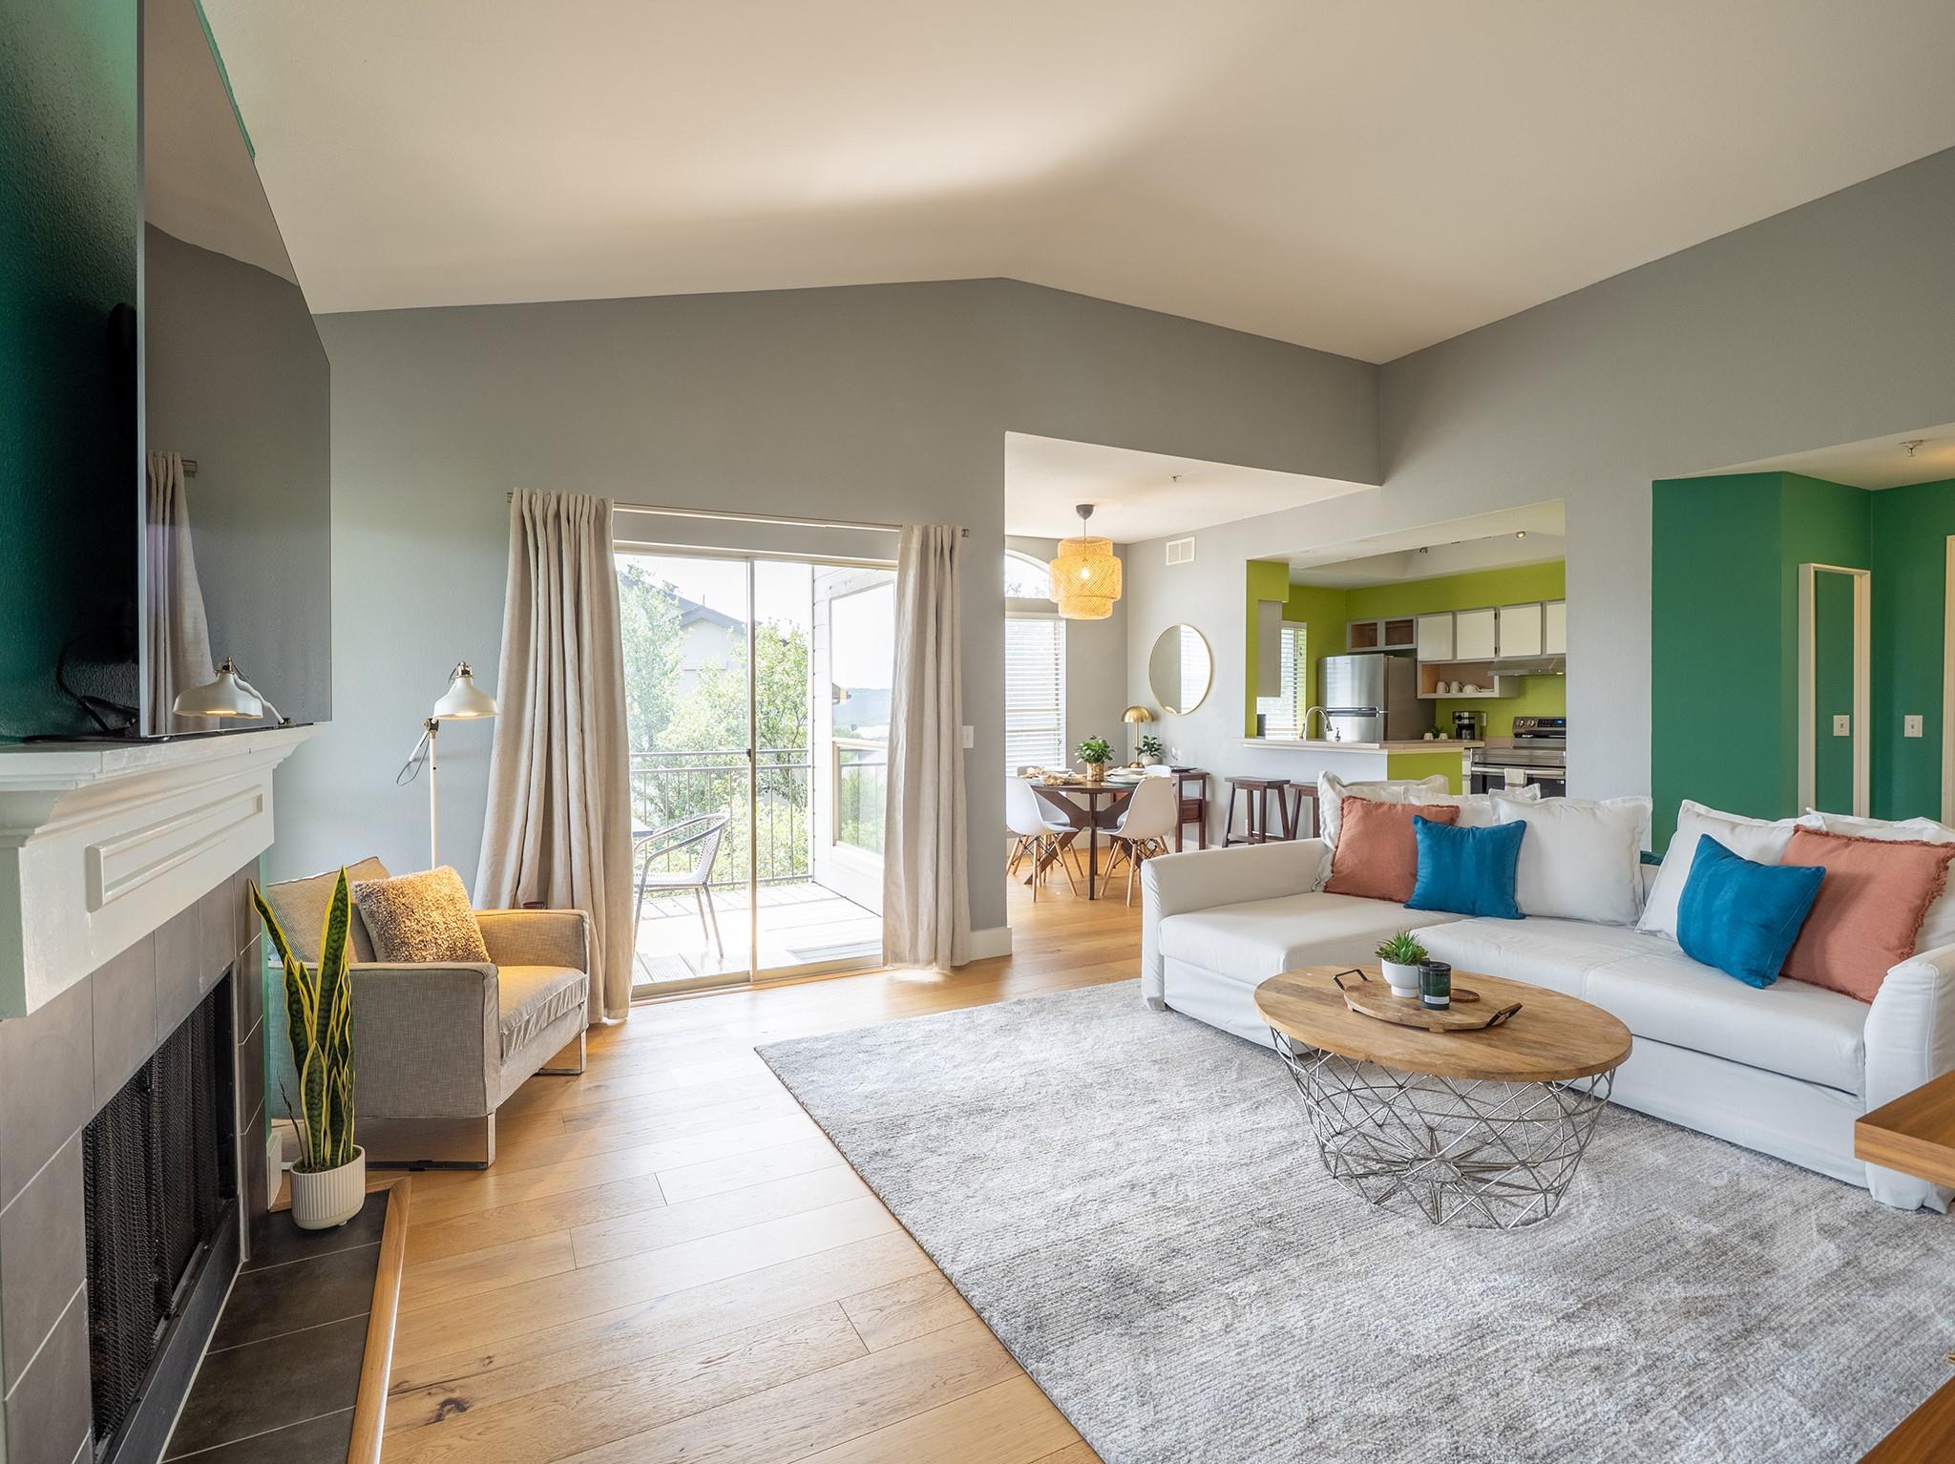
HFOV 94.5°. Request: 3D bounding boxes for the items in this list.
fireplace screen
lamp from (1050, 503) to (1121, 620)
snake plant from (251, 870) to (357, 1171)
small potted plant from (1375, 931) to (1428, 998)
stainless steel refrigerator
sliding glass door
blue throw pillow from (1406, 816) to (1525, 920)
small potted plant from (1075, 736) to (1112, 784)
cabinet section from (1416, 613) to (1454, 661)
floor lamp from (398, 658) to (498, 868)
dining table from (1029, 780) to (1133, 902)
[{"bbox_3d":[-1.508,0.814,1.683,0.050,0.530,0.860,-1,2,-29],"label":"fireplace screen"},{"bbox_3d":[0.761,-1.199,6.360,0.500,0.815,0.500,0,2,0],"label":"lamp"},{"bbox_3d":[-1.704,0.740,2.259,0.205,0.781,0.170,-2,2,-36],"label":"snake plant"},{"bbox_3d":[1.228,0.665,2.600,0.150,0.175,0.150,1,2,25],"label":"small potted plant"},{"bbox_3d":[3.803,0.169,8.643,0.730,1.746,0.740,-1,2,-29],"label":"stainless steel refrigerator"},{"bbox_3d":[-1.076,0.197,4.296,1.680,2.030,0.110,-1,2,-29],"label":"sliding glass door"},{"bbox_3d":[2.083,0.564,3.861,0.450,0.430,0.150,1,-18,32],"label":"blue throw pillow"},{"bbox_3d":[0.850,0.202,6.545,0.280,0.335,0.280,0,2,7],"label":"small potted plant"},{"bbox_3d":[4.307,-0.872,8.323,0.320,0.441,0.367,-1,2,-29],"label":"cabinet section"},{"bbox_3d":[-2.020,0.481,3.416,0.400,1.500,0.270,0,2,22],"label":"floor lamp"},{"bbox_3d":[0.860,0.744,6.580,1.100,0.757,1.100,0,2,7],"label":"dining table"}]

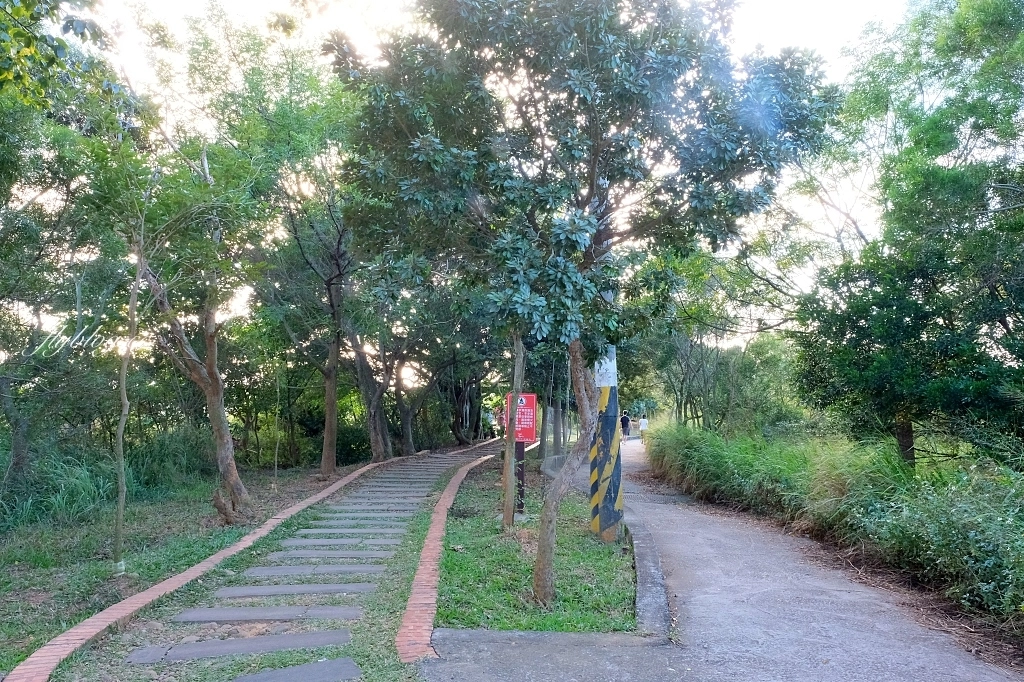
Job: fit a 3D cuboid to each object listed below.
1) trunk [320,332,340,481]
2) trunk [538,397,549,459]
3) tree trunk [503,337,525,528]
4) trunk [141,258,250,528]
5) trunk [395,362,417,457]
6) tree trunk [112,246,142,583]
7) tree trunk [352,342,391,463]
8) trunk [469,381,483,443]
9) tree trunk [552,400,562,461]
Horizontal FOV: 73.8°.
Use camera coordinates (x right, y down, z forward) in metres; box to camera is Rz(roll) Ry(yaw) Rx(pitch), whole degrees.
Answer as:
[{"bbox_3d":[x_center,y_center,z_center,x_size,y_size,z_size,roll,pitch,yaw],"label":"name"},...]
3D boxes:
[{"bbox_3d":[-3.841,1.327,14.440,0.423,3.034,0.360,0,-6,0],"label":"trunk"},{"bbox_3d":[0.907,2.543,19.643,0.288,1.771,0.250,0,-6,0],"label":"trunk"},{"bbox_3d":[0.020,1.153,8.929,0.273,2.544,0.220,0,-6,0],"label":"tree trunk"},{"bbox_3d":[-4.414,0.610,9.487,1.501,3.692,0.800,0,-6,0],"label":"trunk"},{"bbox_3d":[-3.044,1.948,19.503,0.629,2.673,0.500,0,-6,0],"label":"trunk"},{"bbox_3d":[-3.537,0.546,6.277,0.276,3.077,0.200,0,-6,0],"label":"tree trunk"},{"bbox_3d":[-3.589,1.557,17.432,0.971,3.053,0.700,0,-6,0],"label":"tree trunk"},{"bbox_3d":[-1.437,2.731,26.862,0.551,2.350,0.500,0,-6,0],"label":"trunk"},{"bbox_3d":[1.422,2.762,21.330,0.313,1.799,0.260,0,-6,0],"label":"tree trunk"}]

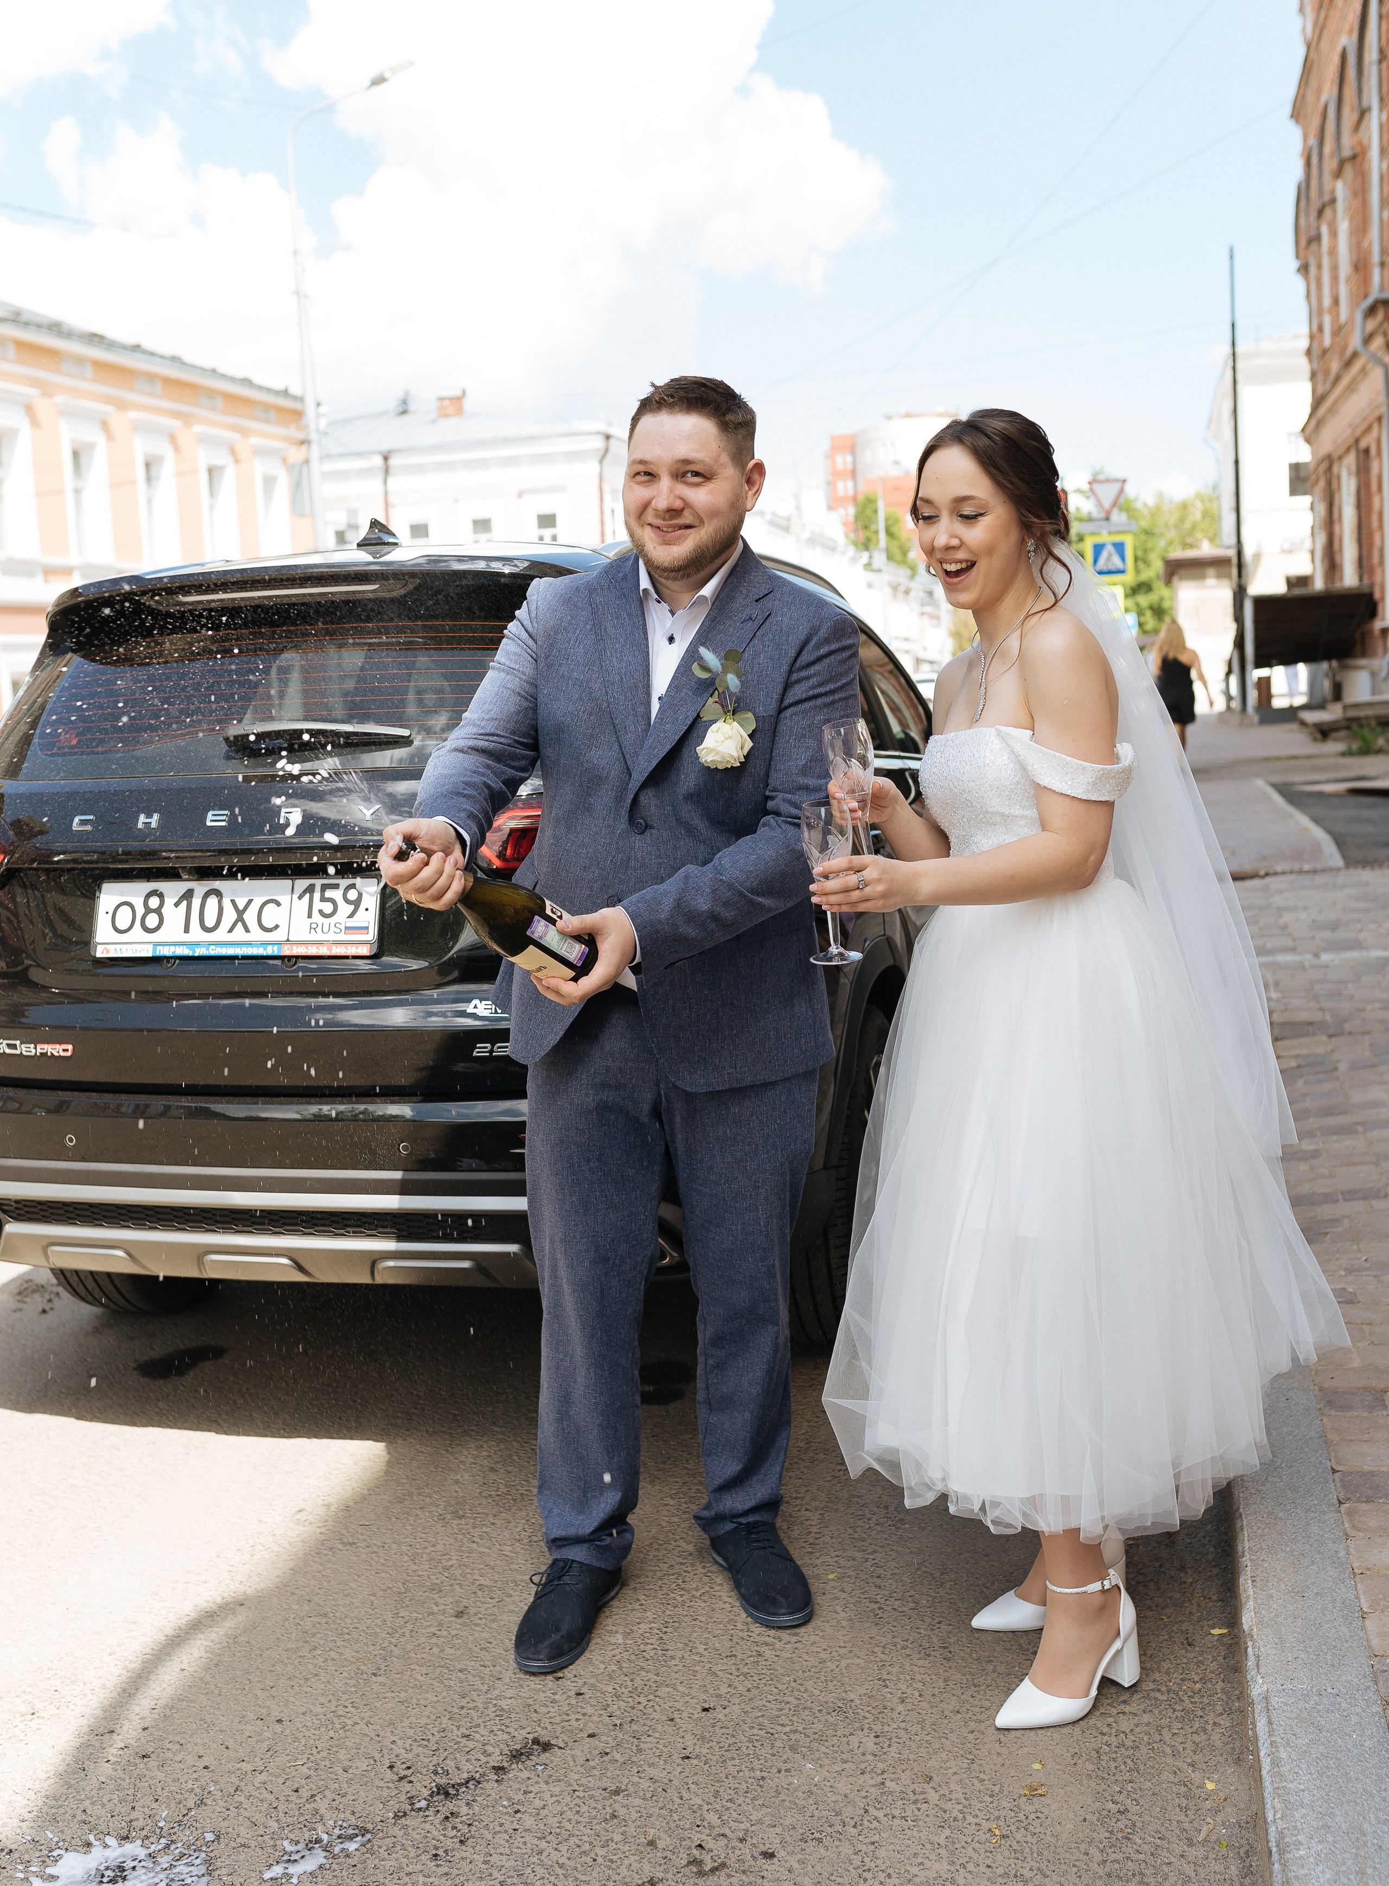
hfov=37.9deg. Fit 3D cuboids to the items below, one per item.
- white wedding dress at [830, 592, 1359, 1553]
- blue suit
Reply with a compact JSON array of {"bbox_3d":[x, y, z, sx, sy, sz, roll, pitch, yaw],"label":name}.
[{"bbox_3d":[0.522,0.111,2.730,0.700,1.250,0.660,-6,7,-31],"label":"white wedding dress"},{"bbox_3d":[-0.064,0.151,2.820,0.600,1.440,0.430,-1,6,15],"label":"blue suit"}]

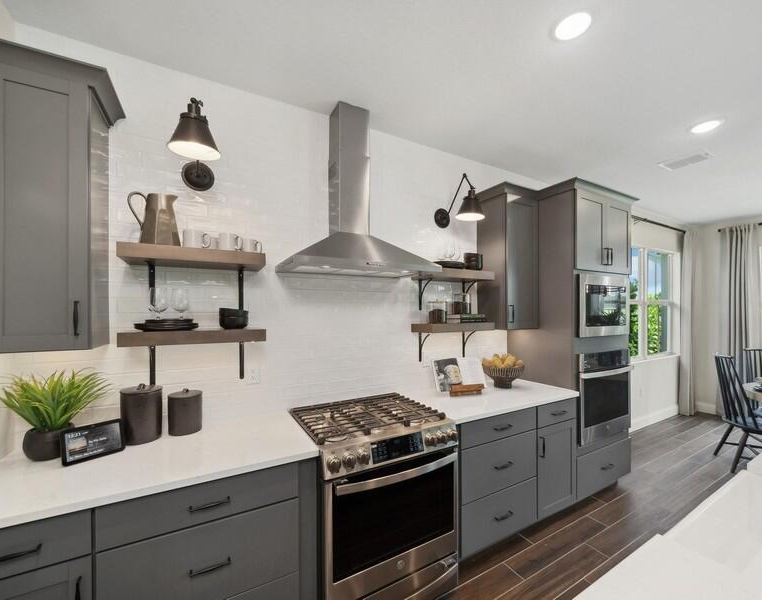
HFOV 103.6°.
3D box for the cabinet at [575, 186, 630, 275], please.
[{"bbox_3d":[1.621,-0.501,2.613,0.810,0.600,0.620,1,-1,-28],"label":"cabinet"}]

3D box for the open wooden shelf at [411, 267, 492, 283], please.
[{"bbox_3d":[0.555,-0.182,2.273,0.605,0.061,0.250,1,-1,-28],"label":"open wooden shelf"}]

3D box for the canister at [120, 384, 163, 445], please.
[{"bbox_3d":[-1.145,0.531,1.446,0.152,0.263,0.152,0,0,-27],"label":"canister"}]

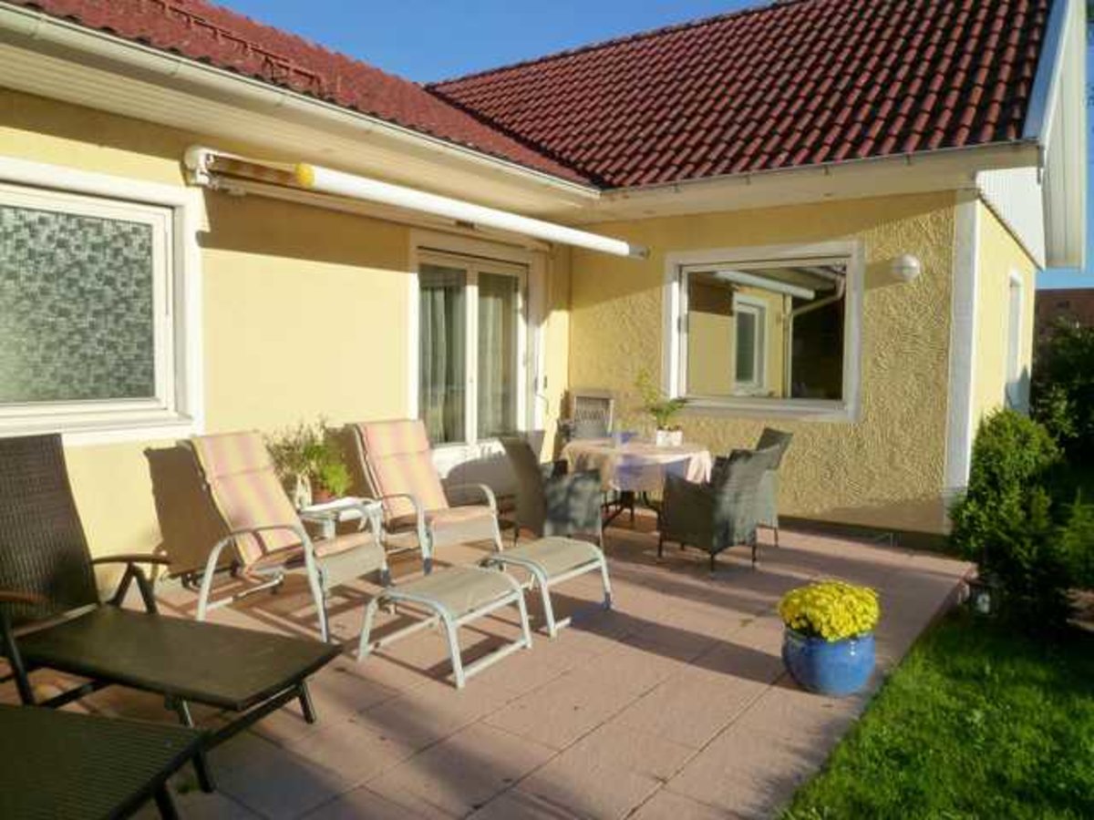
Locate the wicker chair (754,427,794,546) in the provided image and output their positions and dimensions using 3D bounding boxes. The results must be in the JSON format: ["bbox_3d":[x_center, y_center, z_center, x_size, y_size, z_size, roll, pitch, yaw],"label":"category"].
[{"bbox_3d":[1.606,0.615,6.369,0.681,0.880,0.566,0,4,-1],"label":"wicker chair"}]

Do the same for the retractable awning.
[{"bbox_3d":[-0.649,-1.422,5.780,1.029,0.319,3.712,3,5,36],"label":"retractable awning"}]

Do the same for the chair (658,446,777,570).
[{"bbox_3d":[1.202,0.663,5.690,0.566,0.866,0.681,-3,5,-41],"label":"chair"}]

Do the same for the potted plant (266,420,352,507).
[{"bbox_3d":[-1.497,0.348,5.042,0.420,0.560,0.480,4,5,36],"label":"potted plant"}]

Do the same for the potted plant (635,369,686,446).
[{"bbox_3d":[0.918,-0.014,6.256,0.360,0.610,0.380,4,5,36],"label":"potted plant"}]

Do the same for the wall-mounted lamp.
[{"bbox_3d":[2.695,-1.059,5.937,0.200,0.200,0.200,4,5,36],"label":"wall-mounted lamp"}]

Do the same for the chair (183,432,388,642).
[{"bbox_3d":[-1.403,0.648,4.392,0.972,1.024,0.652,2,4,24],"label":"chair"}]

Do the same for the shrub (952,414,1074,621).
[{"bbox_3d":[2.893,0.629,4.881,0.725,1.204,0.725,3,5,36],"label":"shrub"}]

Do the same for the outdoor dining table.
[{"bbox_3d":[0.700,0.673,6.447,1.218,0.739,1.218,0,4,0],"label":"outdoor dining table"}]

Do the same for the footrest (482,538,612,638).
[{"bbox_3d":[-0.038,0.959,4.491,0.599,0.372,0.613,4,5,36],"label":"footrest"}]

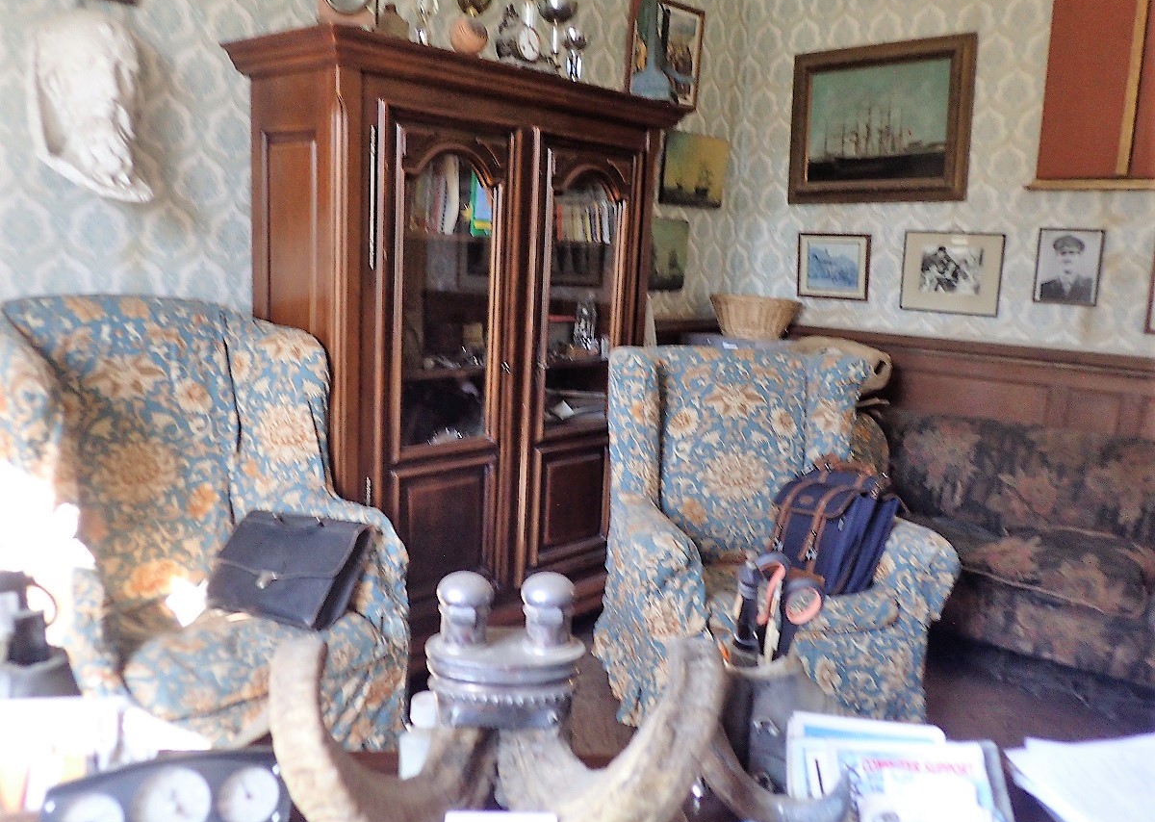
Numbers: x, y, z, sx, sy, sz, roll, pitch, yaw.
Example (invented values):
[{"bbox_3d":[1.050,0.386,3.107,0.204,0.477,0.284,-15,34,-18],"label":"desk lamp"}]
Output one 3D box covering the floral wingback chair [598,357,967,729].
[{"bbox_3d":[0.556,0.366,3.095,0.875,1.045,0.814,0,10,-16],"label":"floral wingback chair"}]

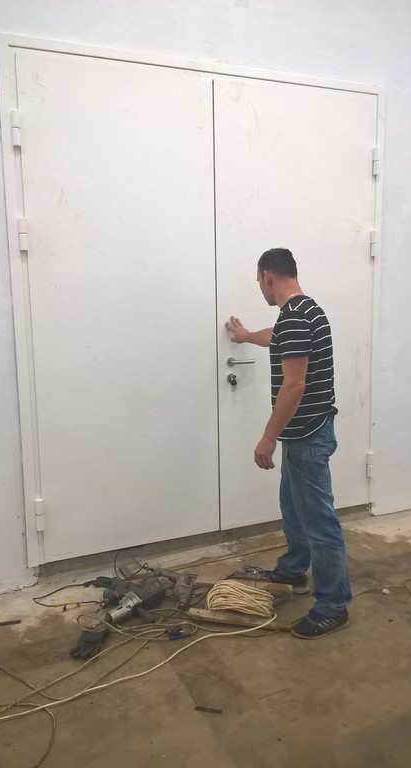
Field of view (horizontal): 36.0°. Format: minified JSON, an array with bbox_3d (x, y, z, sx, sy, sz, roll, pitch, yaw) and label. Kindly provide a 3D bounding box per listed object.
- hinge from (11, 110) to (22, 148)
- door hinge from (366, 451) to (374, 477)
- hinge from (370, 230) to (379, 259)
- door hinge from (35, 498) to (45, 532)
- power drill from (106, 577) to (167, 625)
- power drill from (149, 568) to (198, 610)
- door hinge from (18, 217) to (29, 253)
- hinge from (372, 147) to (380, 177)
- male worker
[{"bbox_3d":[-0.881,-1.190,2.943,0.040,0.160,0.040,-5,9,-23],"label":"hinge"},{"bbox_3d":[1.048,0.517,4.032,0.040,0.160,0.040,-1,9,0],"label":"door hinge"},{"bbox_3d":[1.024,-0.844,3.823,0.040,0.160,0.040,-5,9,-23],"label":"hinge"},{"bbox_3d":[-0.844,0.672,3.230,0.040,0.160,0.040,-5,9,-23],"label":"door hinge"},{"bbox_3d":[-0.312,1.019,3.000,0.190,0.130,0.340,4,10,30],"label":"power drill"},{"bbox_3d":[-0.144,1.010,3.155,0.210,0.075,0.280,0,16,4],"label":"power drill"},{"bbox_3d":[-0.867,-0.714,3.018,0.040,0.160,0.040,-5,9,-23],"label":"door hinge"},{"bbox_3d":[1.009,-1.320,3.747,0.040,0.160,0.040,-1,9,0],"label":"hinge"},{"bbox_3d":[0.326,0.212,3.053,0.750,1.690,0.600,5,10,33],"label":"male worker"}]

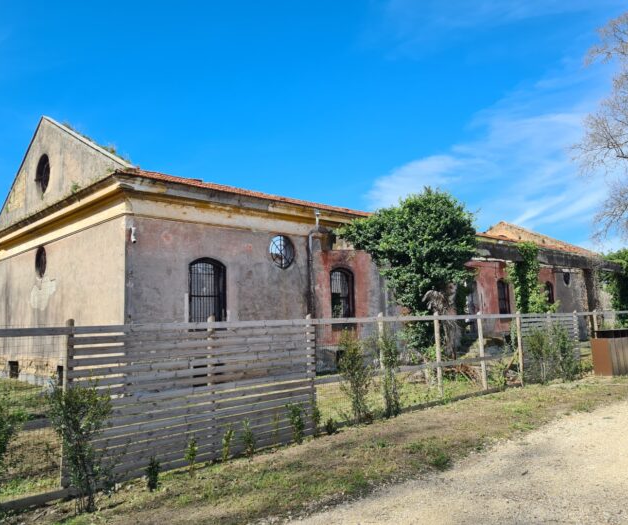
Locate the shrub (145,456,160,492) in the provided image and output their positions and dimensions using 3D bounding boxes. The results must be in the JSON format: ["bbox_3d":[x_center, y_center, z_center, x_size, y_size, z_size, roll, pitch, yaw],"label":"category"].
[{"bbox_3d":[-1.623,2.125,5.285,0.156,0.338,0.156,5,-10,-43],"label":"shrub"}]

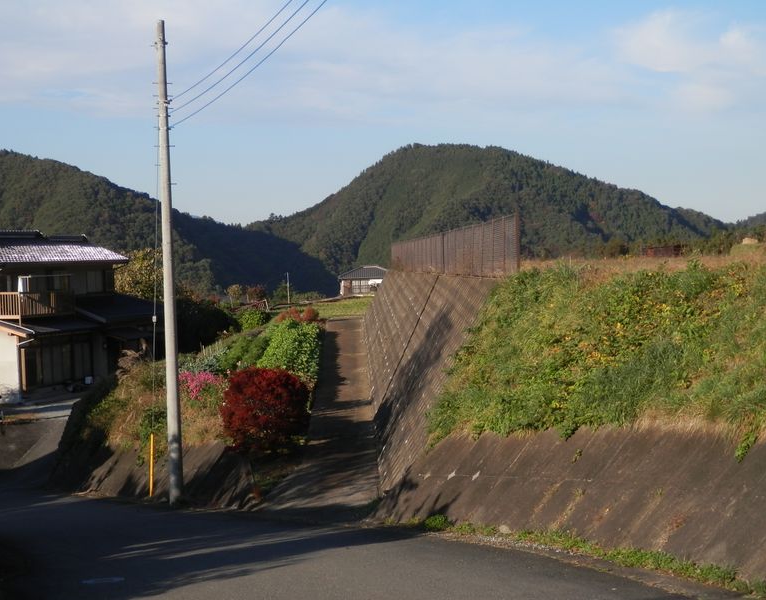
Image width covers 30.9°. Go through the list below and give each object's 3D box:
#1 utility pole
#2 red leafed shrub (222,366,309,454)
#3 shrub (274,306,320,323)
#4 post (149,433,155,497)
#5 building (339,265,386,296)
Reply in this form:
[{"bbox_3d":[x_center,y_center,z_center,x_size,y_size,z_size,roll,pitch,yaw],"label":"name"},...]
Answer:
[{"bbox_3d":[-5.275,-0.880,34.200,0.360,12.000,0.360,-1,2,0],"label":"utility pole"},{"bbox_3d":[-3.166,2.938,37.200,2.350,2.250,2.250,-1,2,0],"label":"red leafed shrub"},{"bbox_3d":[-4.106,0.809,66.015,2.100,1.000,1.700,-1,2,0],"label":"shrub"},{"bbox_3d":[-5.885,4.200,35.400,0.090,1.650,0.090,2,6,0],"label":"post"},{"bbox_3d":[-1.439,-2.535,190.000,9.000,4.200,7.000,-1,2,-5],"label":"building"}]

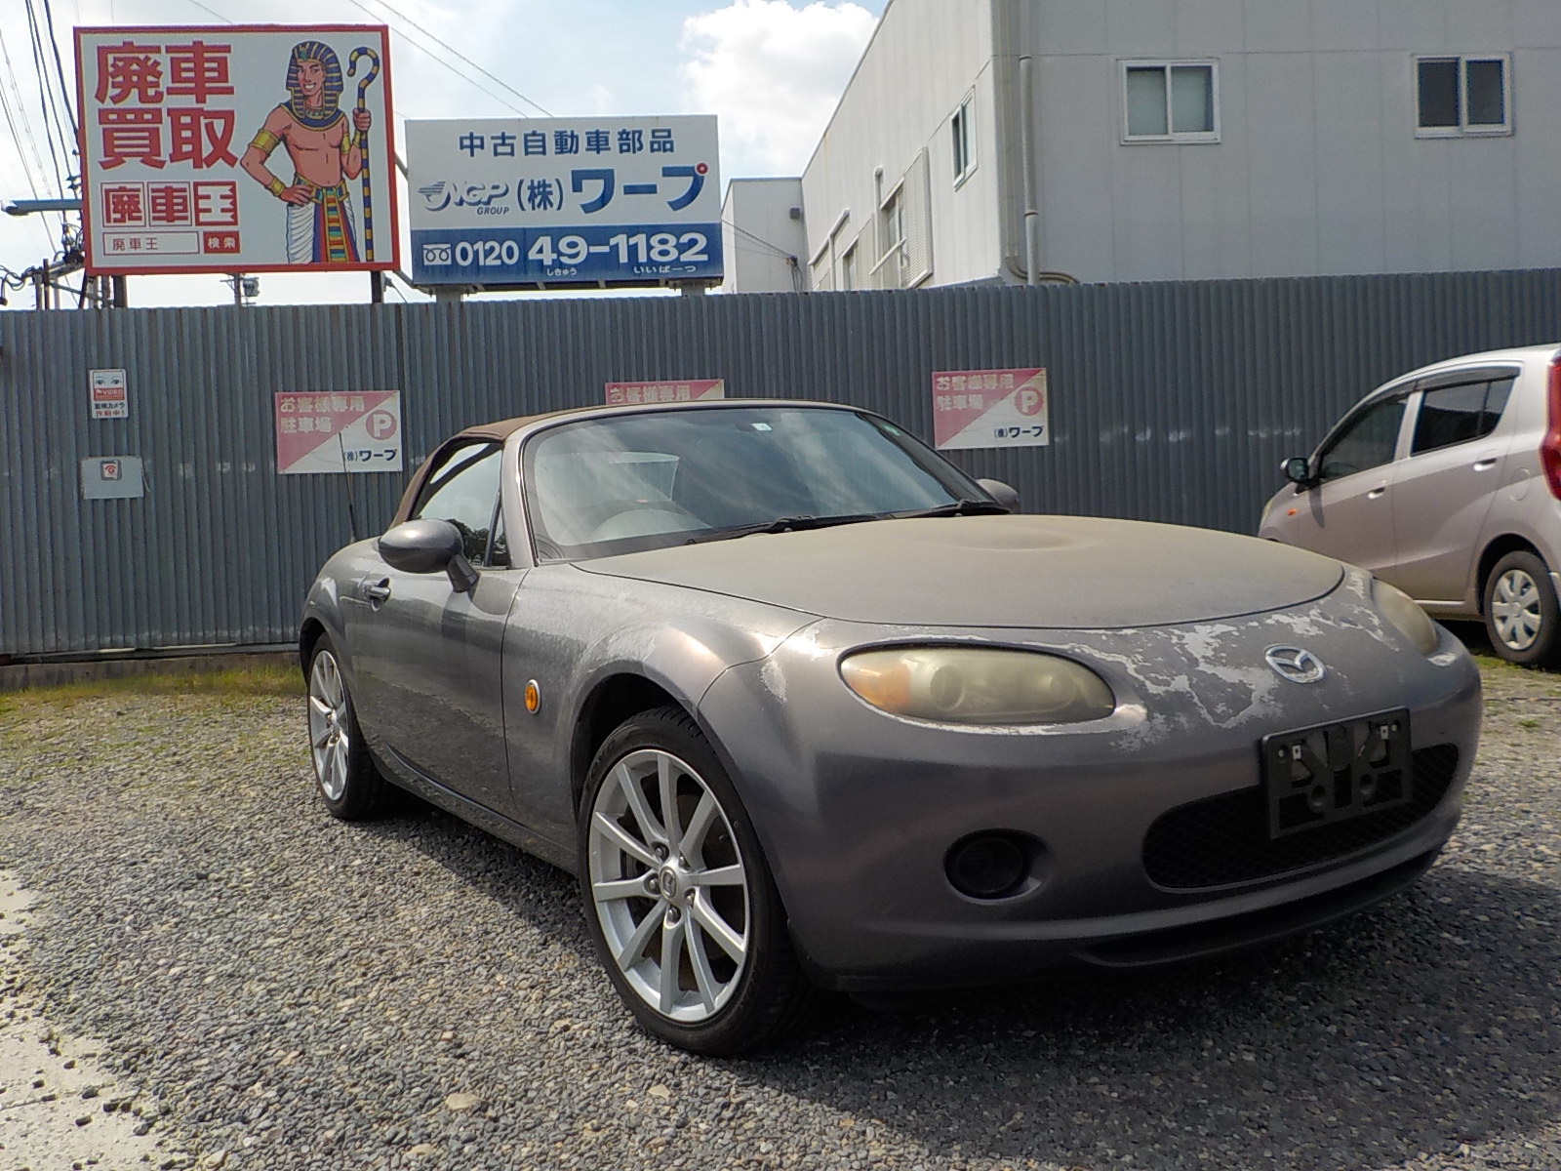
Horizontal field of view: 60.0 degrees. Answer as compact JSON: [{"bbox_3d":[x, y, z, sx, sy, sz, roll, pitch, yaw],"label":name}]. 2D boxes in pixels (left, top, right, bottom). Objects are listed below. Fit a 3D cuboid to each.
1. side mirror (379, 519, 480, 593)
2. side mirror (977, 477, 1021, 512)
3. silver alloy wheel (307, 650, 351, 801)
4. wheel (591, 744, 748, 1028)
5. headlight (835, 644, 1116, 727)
[{"bbox_3d":[-0.828,-0.066,3.202,0.235,0.175,0.150,-6,5,-32],"label":"side mirror"},{"bbox_3d":[0.642,-0.230,4.123,0.235,0.175,0.150,-6,5,-32],"label":"side mirror"},{"bbox_3d":[-1.382,0.444,4.387,0.170,0.472,0.472,-4,4,-32],"label":"silver alloy wheel"},{"bbox_3d":[-0.143,0.520,2.428,0.170,0.472,0.472,-4,4,-40],"label":"wheel"},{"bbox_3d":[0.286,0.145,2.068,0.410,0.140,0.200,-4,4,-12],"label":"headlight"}]

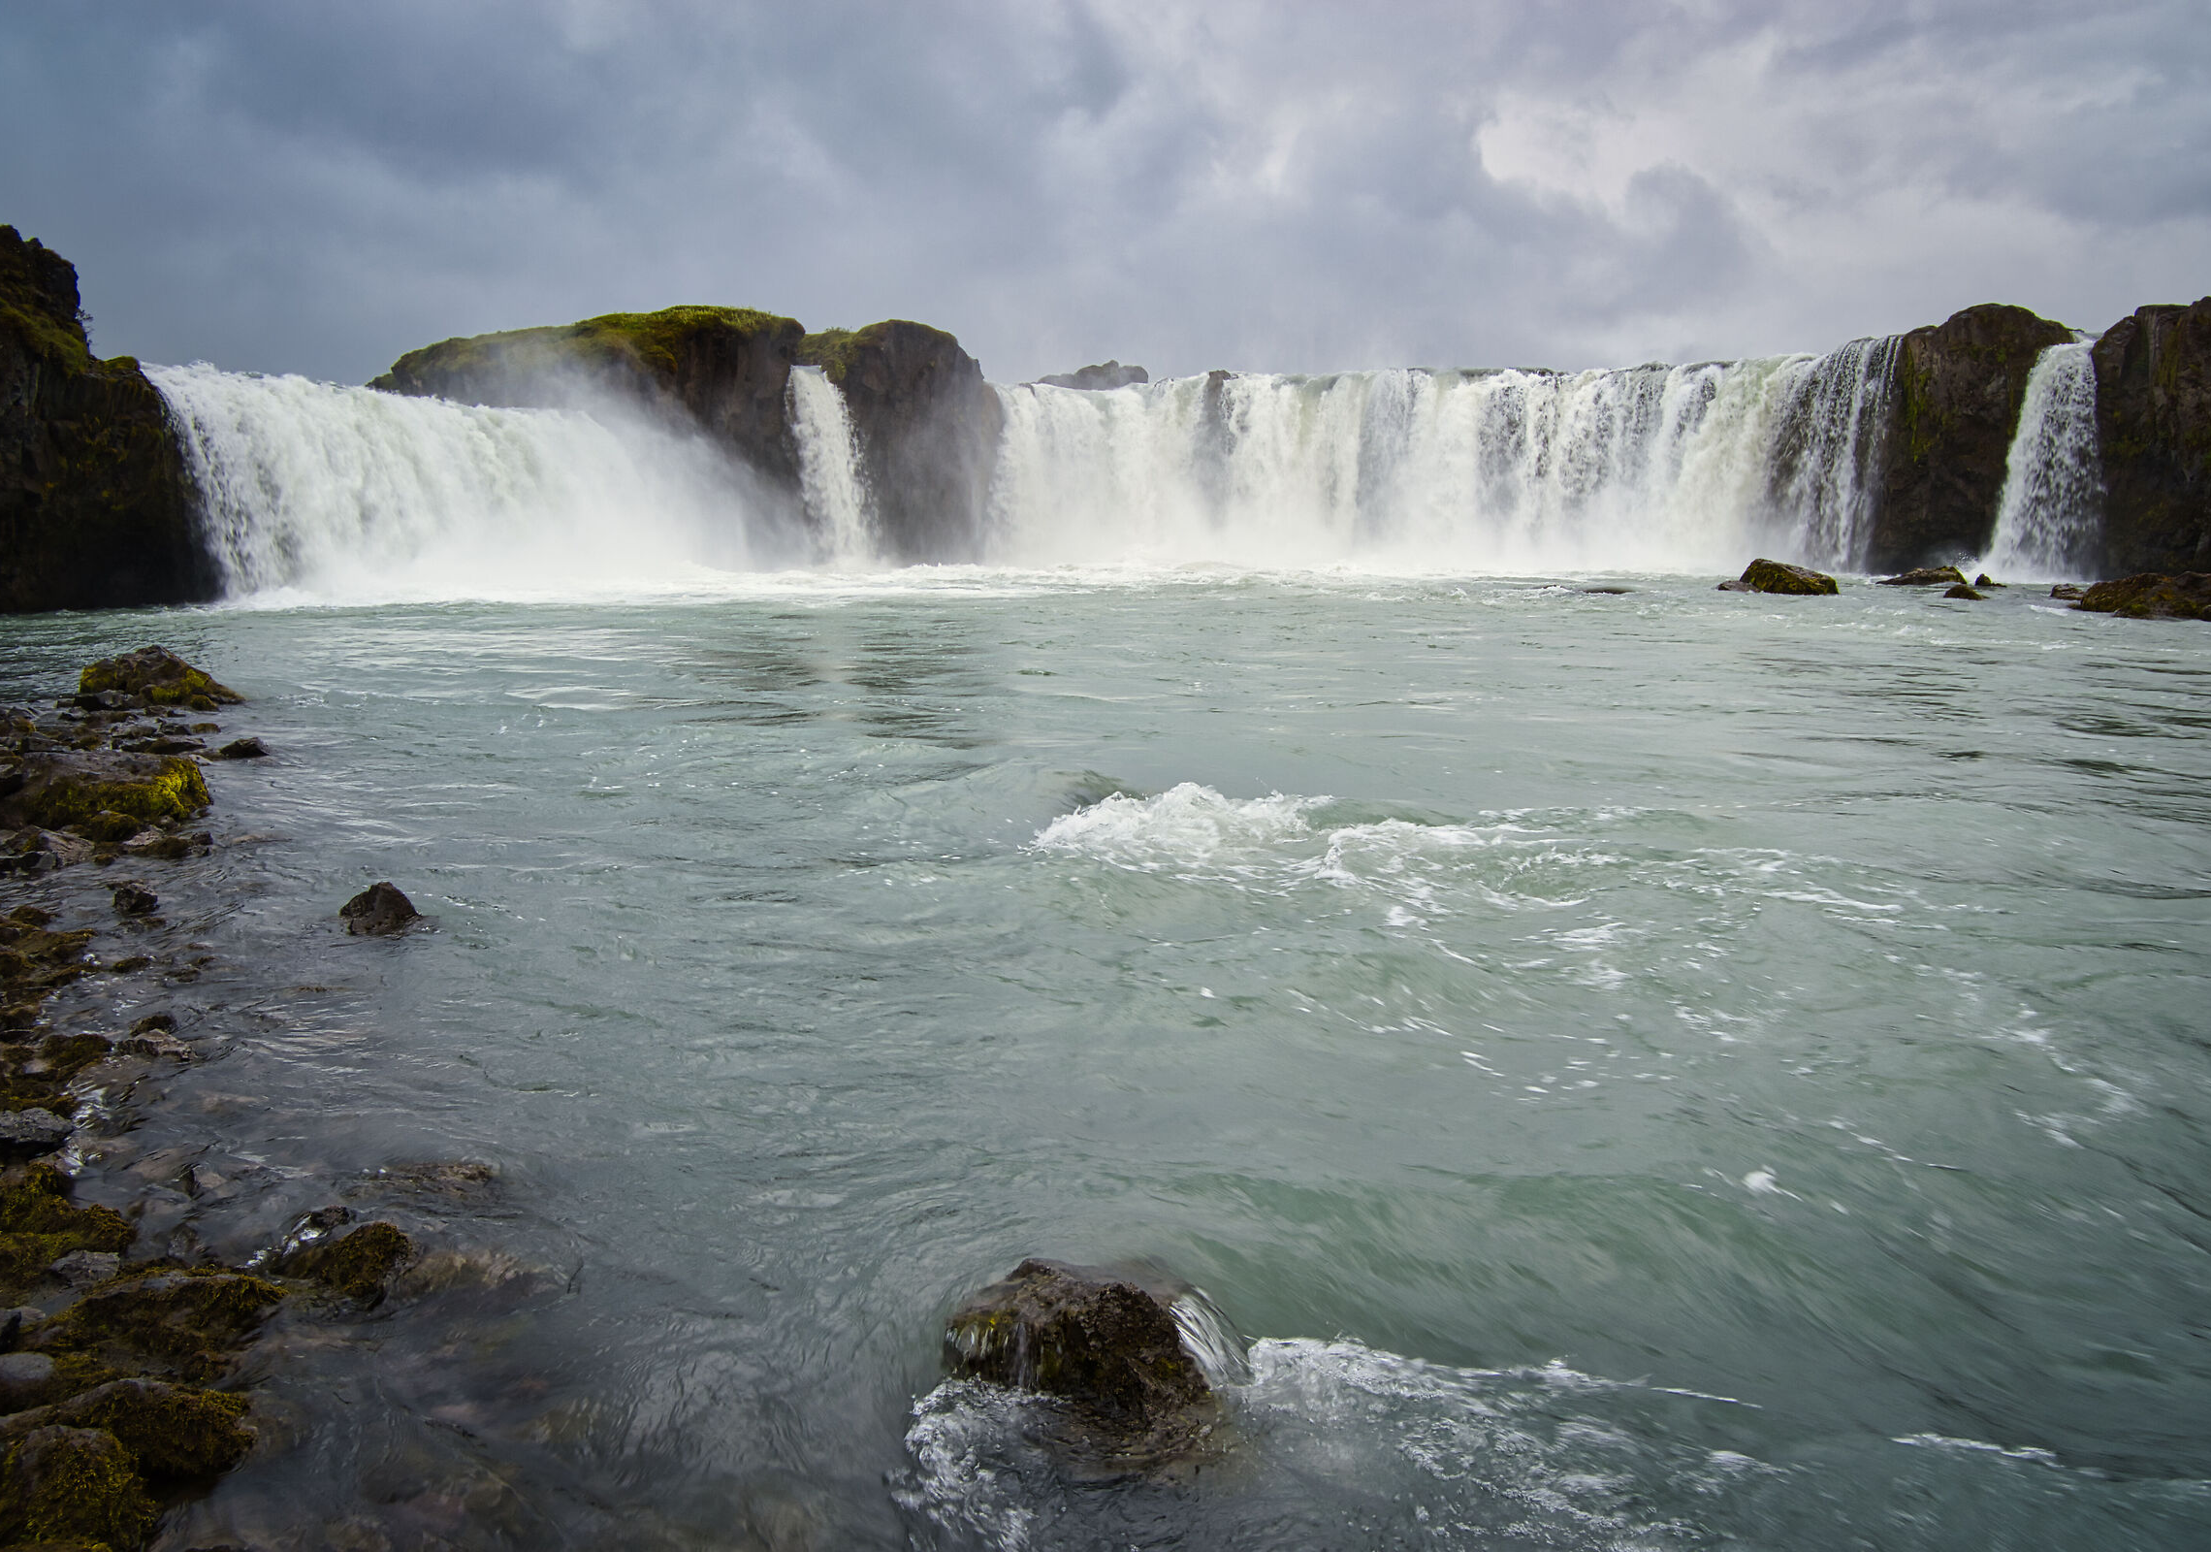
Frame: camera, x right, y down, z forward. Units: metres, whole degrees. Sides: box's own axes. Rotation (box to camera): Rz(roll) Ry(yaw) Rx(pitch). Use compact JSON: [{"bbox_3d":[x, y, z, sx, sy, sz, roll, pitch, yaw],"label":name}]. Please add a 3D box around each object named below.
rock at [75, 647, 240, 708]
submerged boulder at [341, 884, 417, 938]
[{"bbox_3d":[-13.498,-1.429,21.159,2.050,0.780,1.500,-7,11,-32],"label":"rock"},{"bbox_3d":[-4.381,0.794,8.955,0.430,0.290,0.360,-6,10,-26],"label":"submerged boulder"}]

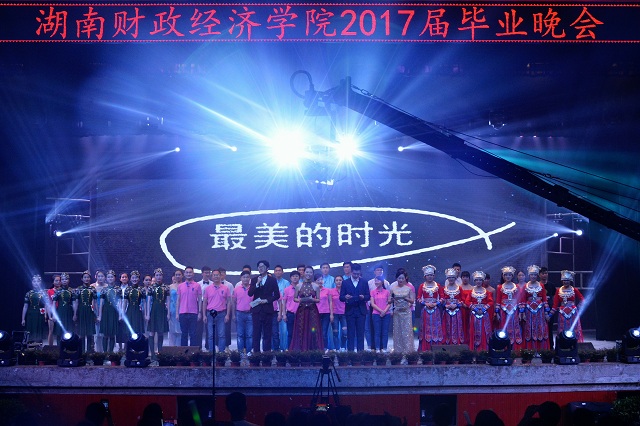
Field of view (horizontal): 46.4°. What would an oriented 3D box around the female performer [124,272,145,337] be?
[{"bbox_3d":[-3.422,1.885,13.823,0.430,1.636,0.320,0,-5,-5],"label":"female performer"}]

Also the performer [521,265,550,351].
[{"bbox_3d":[4.154,1.842,14.314,0.569,1.685,0.400,0,-3,2],"label":"performer"}]

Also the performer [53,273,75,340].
[{"bbox_3d":[-4.896,1.955,14.300,0.470,1.629,0.310,1,-4,-11],"label":"performer"}]

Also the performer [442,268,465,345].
[{"bbox_3d":[2.602,1.912,14.410,0.457,1.677,0.360,0,-3,0],"label":"performer"}]

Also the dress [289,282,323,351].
[{"bbox_3d":[-0.262,2.028,14.505,0.680,1.427,0.520,0,-5,0],"label":"dress"}]

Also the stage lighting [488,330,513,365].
[{"bbox_3d":[3.267,2.424,13.450,0.420,0.610,0.400,0,-3,-8],"label":"stage lighting"}]

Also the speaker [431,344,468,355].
[{"bbox_3d":[2.376,2.541,13.585,0.710,0.290,0.450,0,-5,0],"label":"speaker"}]

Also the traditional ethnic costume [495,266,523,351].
[{"bbox_3d":[3.681,1.901,14.571,0.547,1.729,0.400,0,-5,5],"label":"traditional ethnic costume"}]

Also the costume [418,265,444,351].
[{"bbox_3d":[2.172,1.888,14.500,0.510,1.750,0.400,0,-3,0],"label":"costume"}]

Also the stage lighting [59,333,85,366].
[{"bbox_3d":[-4.438,2.438,13.300,0.420,0.600,0.400,0,-3,8],"label":"stage lighting"}]

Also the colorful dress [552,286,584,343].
[{"bbox_3d":[4.809,2.041,14.402,0.622,1.298,0.400,0,-4,5],"label":"colorful dress"}]

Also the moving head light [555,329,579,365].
[{"bbox_3d":[4.363,2.364,13.174,0.410,0.573,0.340,1,-5,-10],"label":"moving head light"}]

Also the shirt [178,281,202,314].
[{"bbox_3d":[-2.620,1.714,15.099,0.486,0.674,0.280,0,-5,-3],"label":"shirt"}]

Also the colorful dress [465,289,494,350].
[{"bbox_3d":[3.083,2.060,14.400,0.530,1.330,0.400,0,-3,0],"label":"colorful dress"}]

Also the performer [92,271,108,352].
[{"bbox_3d":[-4.532,1.999,15.307,0.440,1.613,0.320,0,-3,-2],"label":"performer"}]

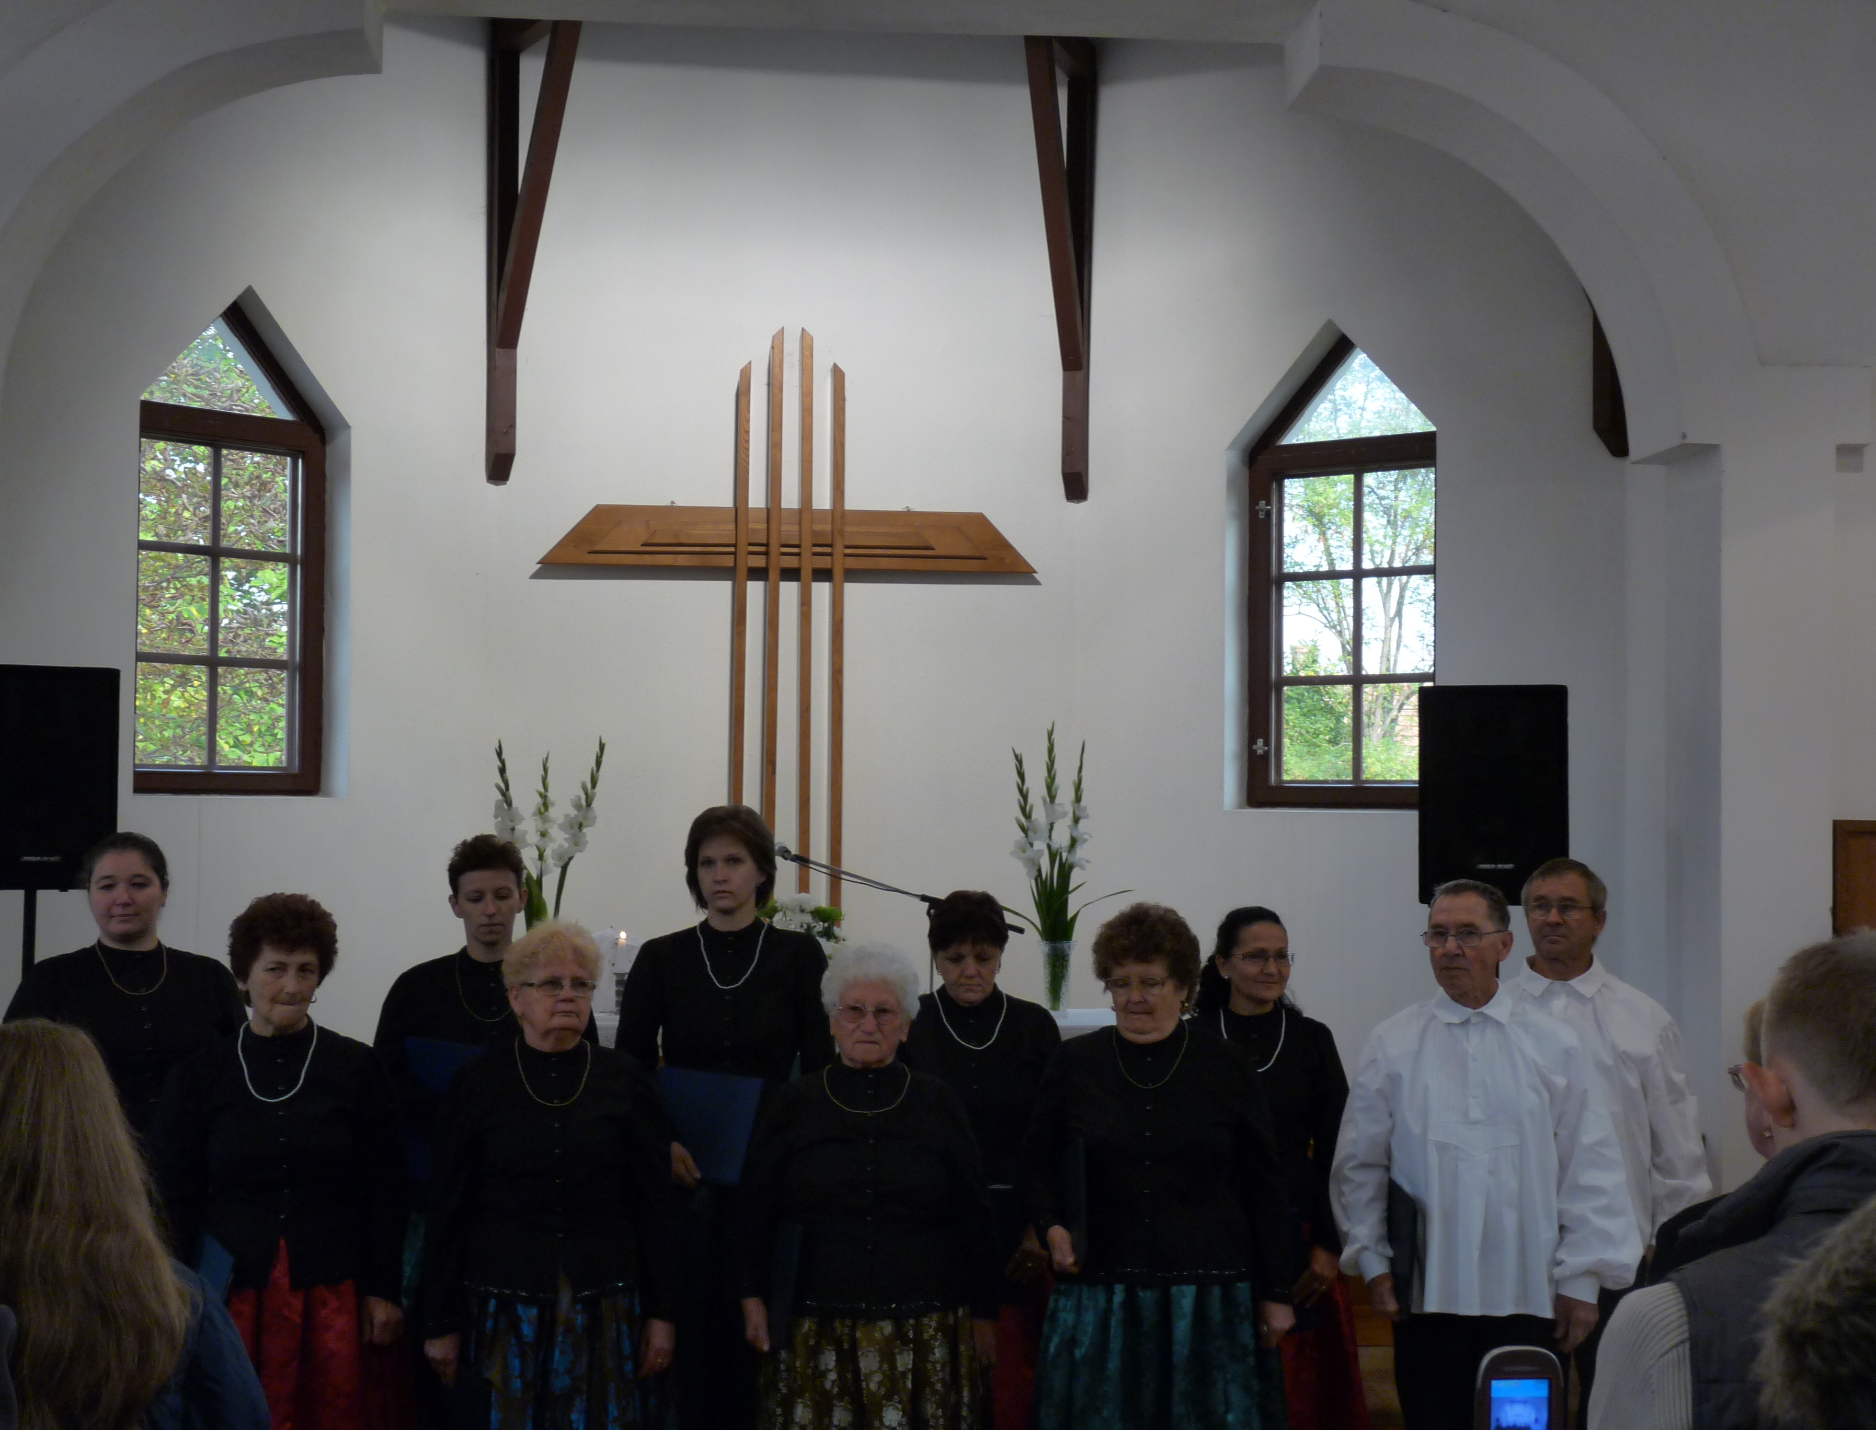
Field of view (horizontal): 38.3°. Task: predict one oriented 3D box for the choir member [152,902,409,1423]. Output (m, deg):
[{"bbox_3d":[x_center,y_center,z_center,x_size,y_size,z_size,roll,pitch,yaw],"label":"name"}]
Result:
[{"bbox_3d":[-1.280,1.141,5.228,0.500,1.590,0.330,1,-2,-14],"label":"choir member"}]

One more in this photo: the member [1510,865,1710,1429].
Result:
[{"bbox_3d":[1.409,1.147,5.977,0.570,1.662,0.330,0,-2,18],"label":"member"}]

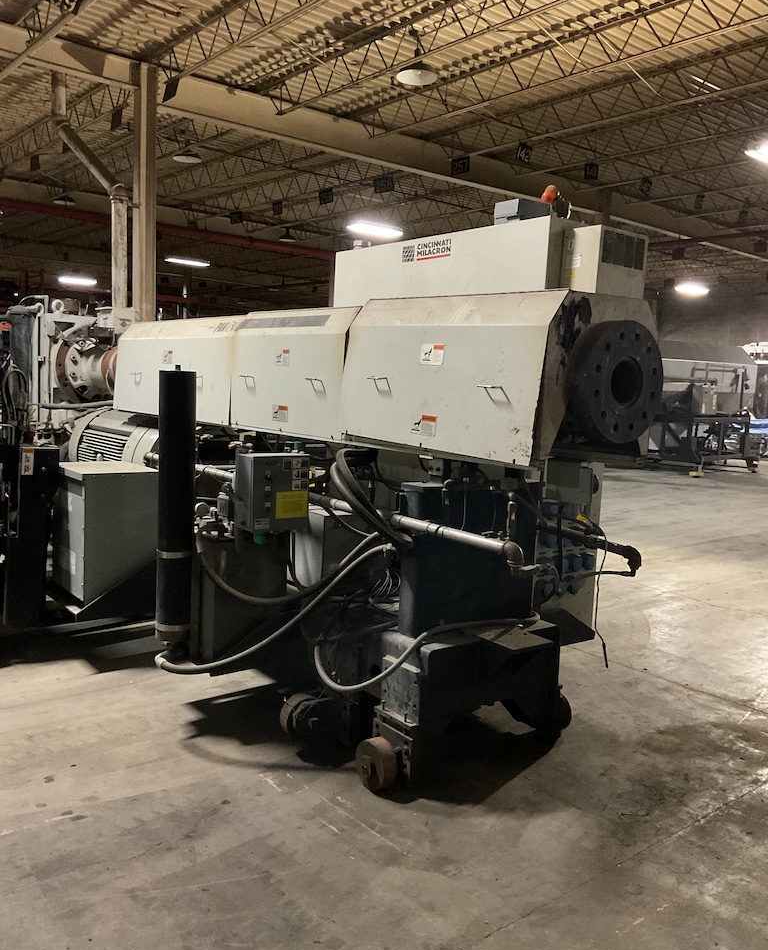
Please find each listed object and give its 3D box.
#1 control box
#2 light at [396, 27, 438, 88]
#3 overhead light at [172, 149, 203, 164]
[{"bbox_3d":[-0.571,0.081,4.379,0.315,0.378,0.170,-2,8,-36],"label":"control box"},{"bbox_3d":[0.334,-4.072,8.270,0.410,0.450,0.410,3,7,0],"label":"light"},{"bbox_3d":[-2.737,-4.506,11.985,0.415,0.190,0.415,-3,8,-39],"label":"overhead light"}]

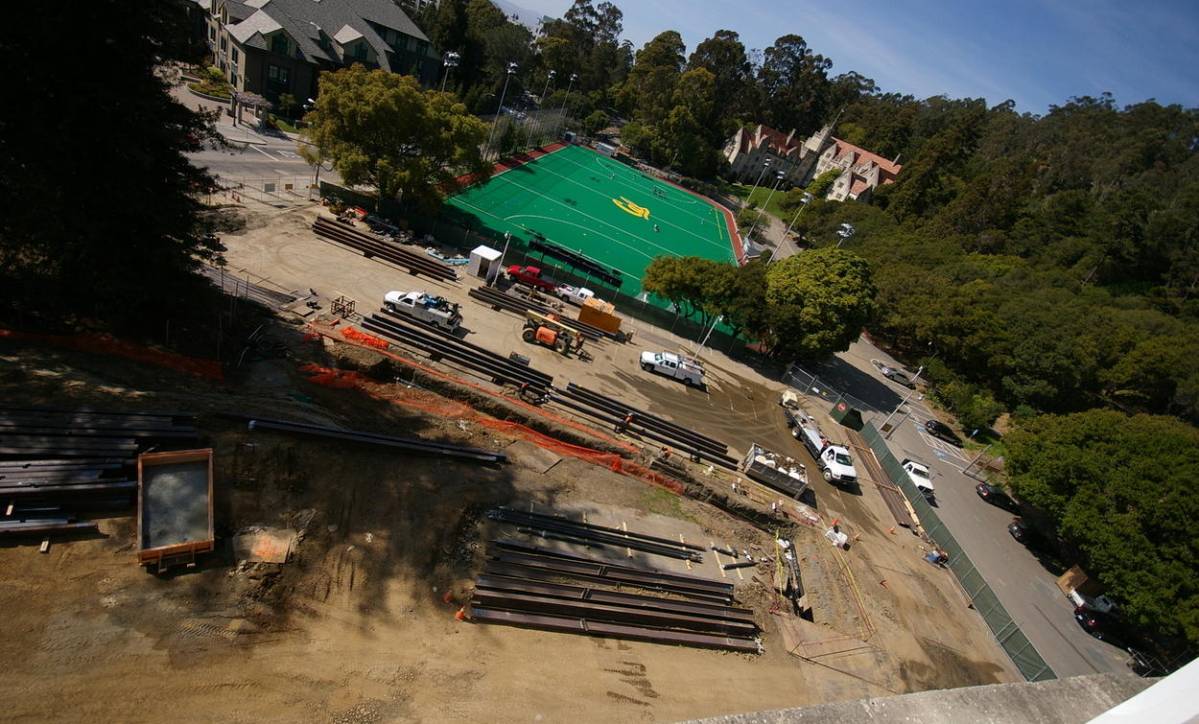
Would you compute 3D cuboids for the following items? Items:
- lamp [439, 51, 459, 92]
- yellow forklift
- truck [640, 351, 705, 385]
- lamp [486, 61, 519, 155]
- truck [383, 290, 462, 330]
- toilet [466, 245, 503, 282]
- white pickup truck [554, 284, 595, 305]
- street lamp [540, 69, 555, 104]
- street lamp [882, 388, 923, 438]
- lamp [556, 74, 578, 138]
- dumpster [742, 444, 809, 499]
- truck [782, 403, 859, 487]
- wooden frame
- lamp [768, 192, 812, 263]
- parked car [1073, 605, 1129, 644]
[{"bbox_3d":[-24.511,-36.879,75.700,1.300,19.000,2.400,6,34,-28],"label":"lamp"},{"bbox_3d":[-3.784,-2.736,46.298,6.200,2.500,2.500,19,29,-13],"label":"yellow forklift"},{"bbox_3d":[7.593,0.415,50.572,6.600,1.950,2.100,20,29,-11],"label":"truck"},{"bbox_3d":[-19.952,-50.186,100.736,1.300,19.000,2.400,20,29,-7],"label":"lamp"},{"bbox_3d":[-15.269,-4.707,43.304,6.200,2.000,2.100,22,29,-3],"label":"truck"},{"bbox_3d":[-12.237,-10.512,53.047,2.200,2.300,2.950,24,29,-3],"label":"toilet"},{"bbox_3d":[-1.996,-7.472,57.624,5.800,1.850,2.000,21,29,-5],"label":"white pickup truck"},{"bbox_3d":[-14.479,-61.547,122.461,1.000,18.700,2.400,24,29,-3],"label":"street lamp"},{"bbox_3d":[34.424,6.070,57.469,1.400,6.300,0.450,23,29,-2],"label":"street lamp"},{"bbox_3d":[-10.688,-76.897,151.012,1.300,19.000,2.400,39,32,24],"label":"lamp"},{"bbox_3d":[15.049,9.329,42.817,4.800,1.650,2.480,26,29,3],"label":"dumpster"},{"bbox_3d":[21.708,7.941,49.106,2.400,2.450,9.250,12,31,-20],"label":"truck"},{"bbox_3d":[-18.530,6.188,21.943,2.500,0.900,5.300,-1,38,-40],"label":"wooden frame"},{"bbox_3d":[39.188,-26.185,104.096,1.000,18.700,2.400,24,29,-3],"label":"lamp"},{"bbox_3d":[45.597,23.487,44.995,4.500,1.450,1.780,19,29,-12],"label":"parked car"}]

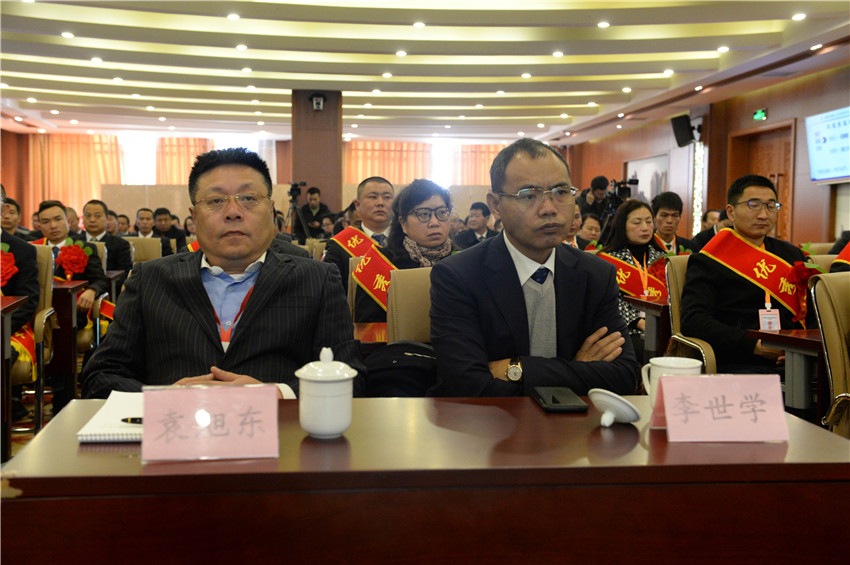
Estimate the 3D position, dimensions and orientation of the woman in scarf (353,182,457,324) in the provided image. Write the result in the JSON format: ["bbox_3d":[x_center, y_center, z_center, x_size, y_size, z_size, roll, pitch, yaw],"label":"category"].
[{"bbox_3d":[-0.040,0.257,3.470,0.480,1.254,0.740,0,3,-14],"label":"woman in scarf"}]

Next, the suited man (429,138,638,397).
[{"bbox_3d":[0.225,0.333,2.070,0.510,1.259,0.750,0,3,-13],"label":"suited man"}]

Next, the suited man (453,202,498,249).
[{"bbox_3d":[0.454,-0.009,8.100,0.500,1.284,0.720,1,3,6],"label":"suited man"}]

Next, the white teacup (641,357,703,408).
[{"bbox_3d":[0.409,0.185,1.640,0.106,0.105,0.087,0,3,0],"label":"white teacup"}]

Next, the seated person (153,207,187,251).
[{"bbox_3d":[-2.510,-0.112,9.600,0.500,1.230,0.720,0,4,-8],"label":"seated person"}]

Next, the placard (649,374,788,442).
[{"bbox_3d":[0.501,0.210,1.680,0.200,0.100,0.085,0,4,-6],"label":"placard"}]

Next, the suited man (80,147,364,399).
[{"bbox_3d":[-0.415,0.355,2.040,0.600,1.270,0.720,0,4,-7],"label":"suited man"}]

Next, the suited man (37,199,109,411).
[{"bbox_3d":[-2.000,0.143,5.600,0.520,1.220,0.750,0,4,-8],"label":"suited man"}]

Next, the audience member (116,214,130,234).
[{"bbox_3d":[-3.720,-0.260,12.200,0.500,1.190,0.700,0,4,-9],"label":"audience member"}]

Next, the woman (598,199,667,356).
[{"bbox_3d":[1.045,0.201,4.870,0.470,1.229,0.740,0,3,-12],"label":"woman"}]

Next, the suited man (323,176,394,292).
[{"bbox_3d":[-0.254,0.137,4.980,0.540,1.324,0.750,0,3,-12],"label":"suited man"}]

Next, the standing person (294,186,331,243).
[{"bbox_3d":[-1.429,-0.438,12.700,0.500,1.600,0.360,1,3,3],"label":"standing person"}]

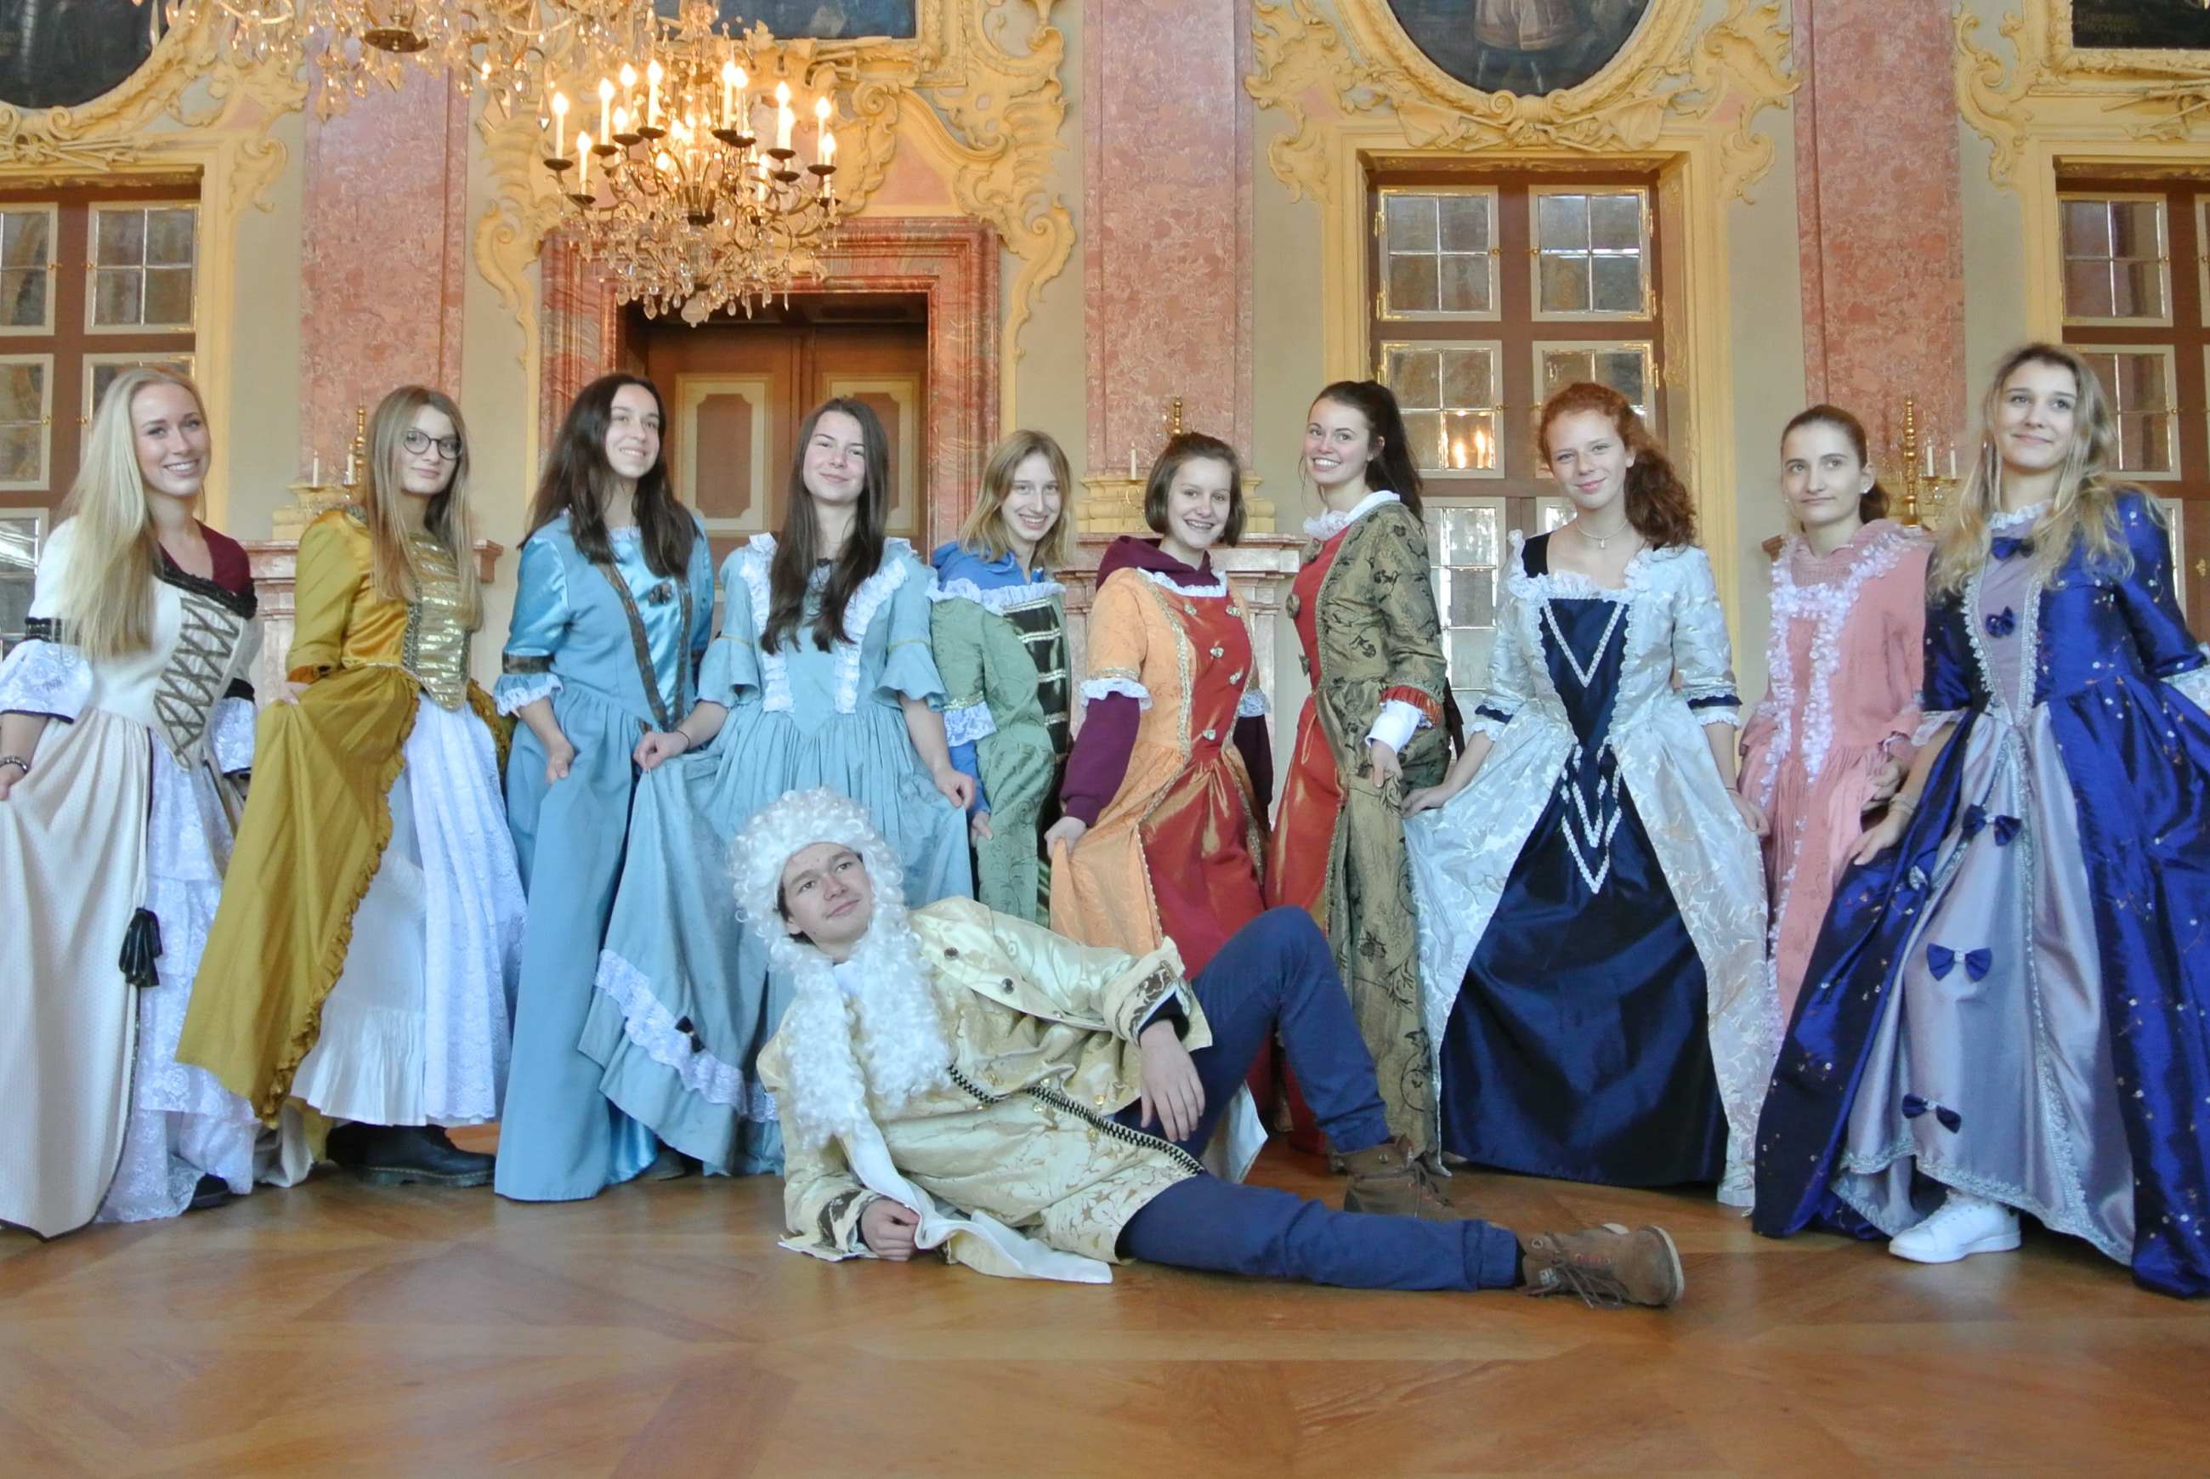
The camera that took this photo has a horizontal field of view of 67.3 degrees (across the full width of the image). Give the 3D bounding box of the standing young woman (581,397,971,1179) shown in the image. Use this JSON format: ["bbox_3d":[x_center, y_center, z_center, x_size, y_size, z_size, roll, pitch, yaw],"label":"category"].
[{"bbox_3d":[-0.702,0.099,3.540,0.800,1.680,0.520,0,-3,-10],"label":"standing young woman"}]

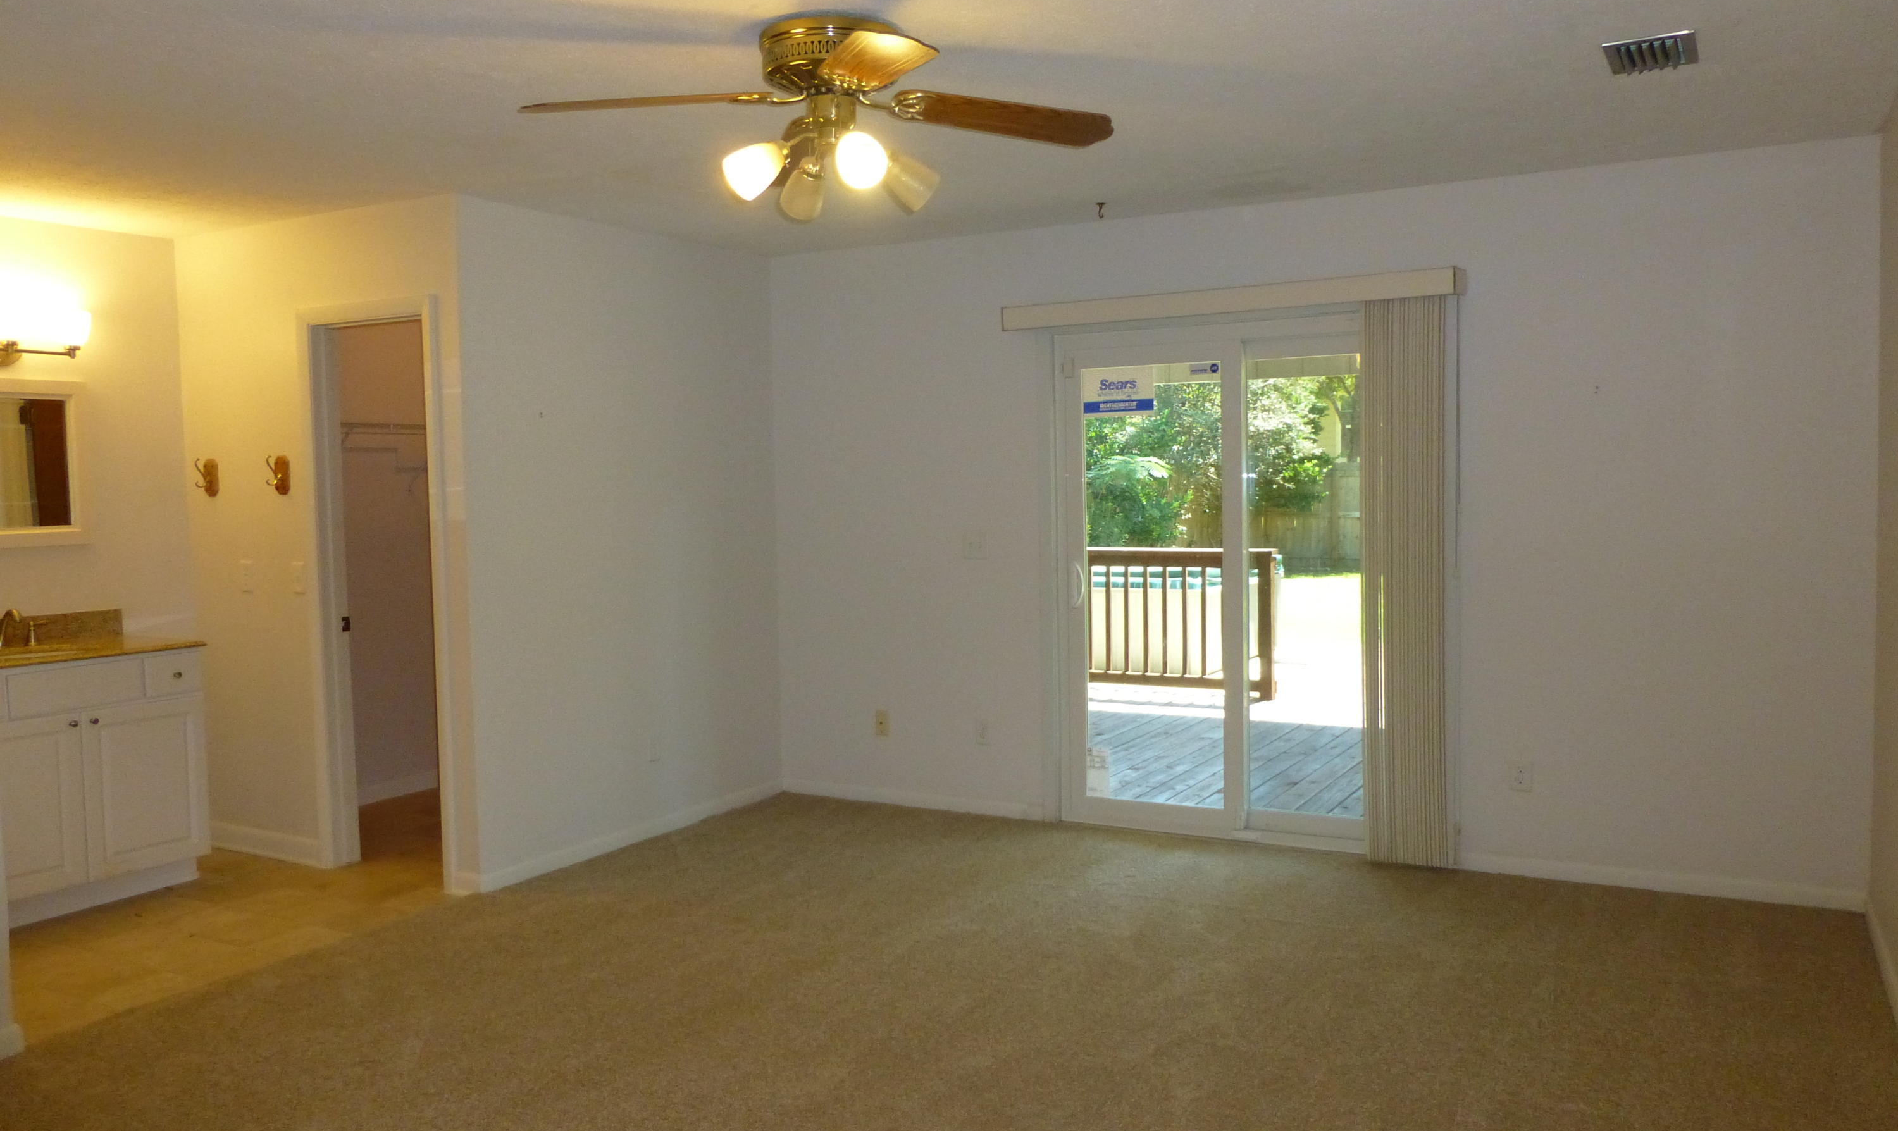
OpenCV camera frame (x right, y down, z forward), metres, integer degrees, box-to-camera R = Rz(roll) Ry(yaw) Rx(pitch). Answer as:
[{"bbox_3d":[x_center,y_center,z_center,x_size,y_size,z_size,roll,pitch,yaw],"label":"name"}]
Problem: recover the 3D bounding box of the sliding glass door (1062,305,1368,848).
[{"bbox_3d":[1.140,0.064,5.338,1.520,2.022,0.100,1,4,29],"label":"sliding glass door"}]

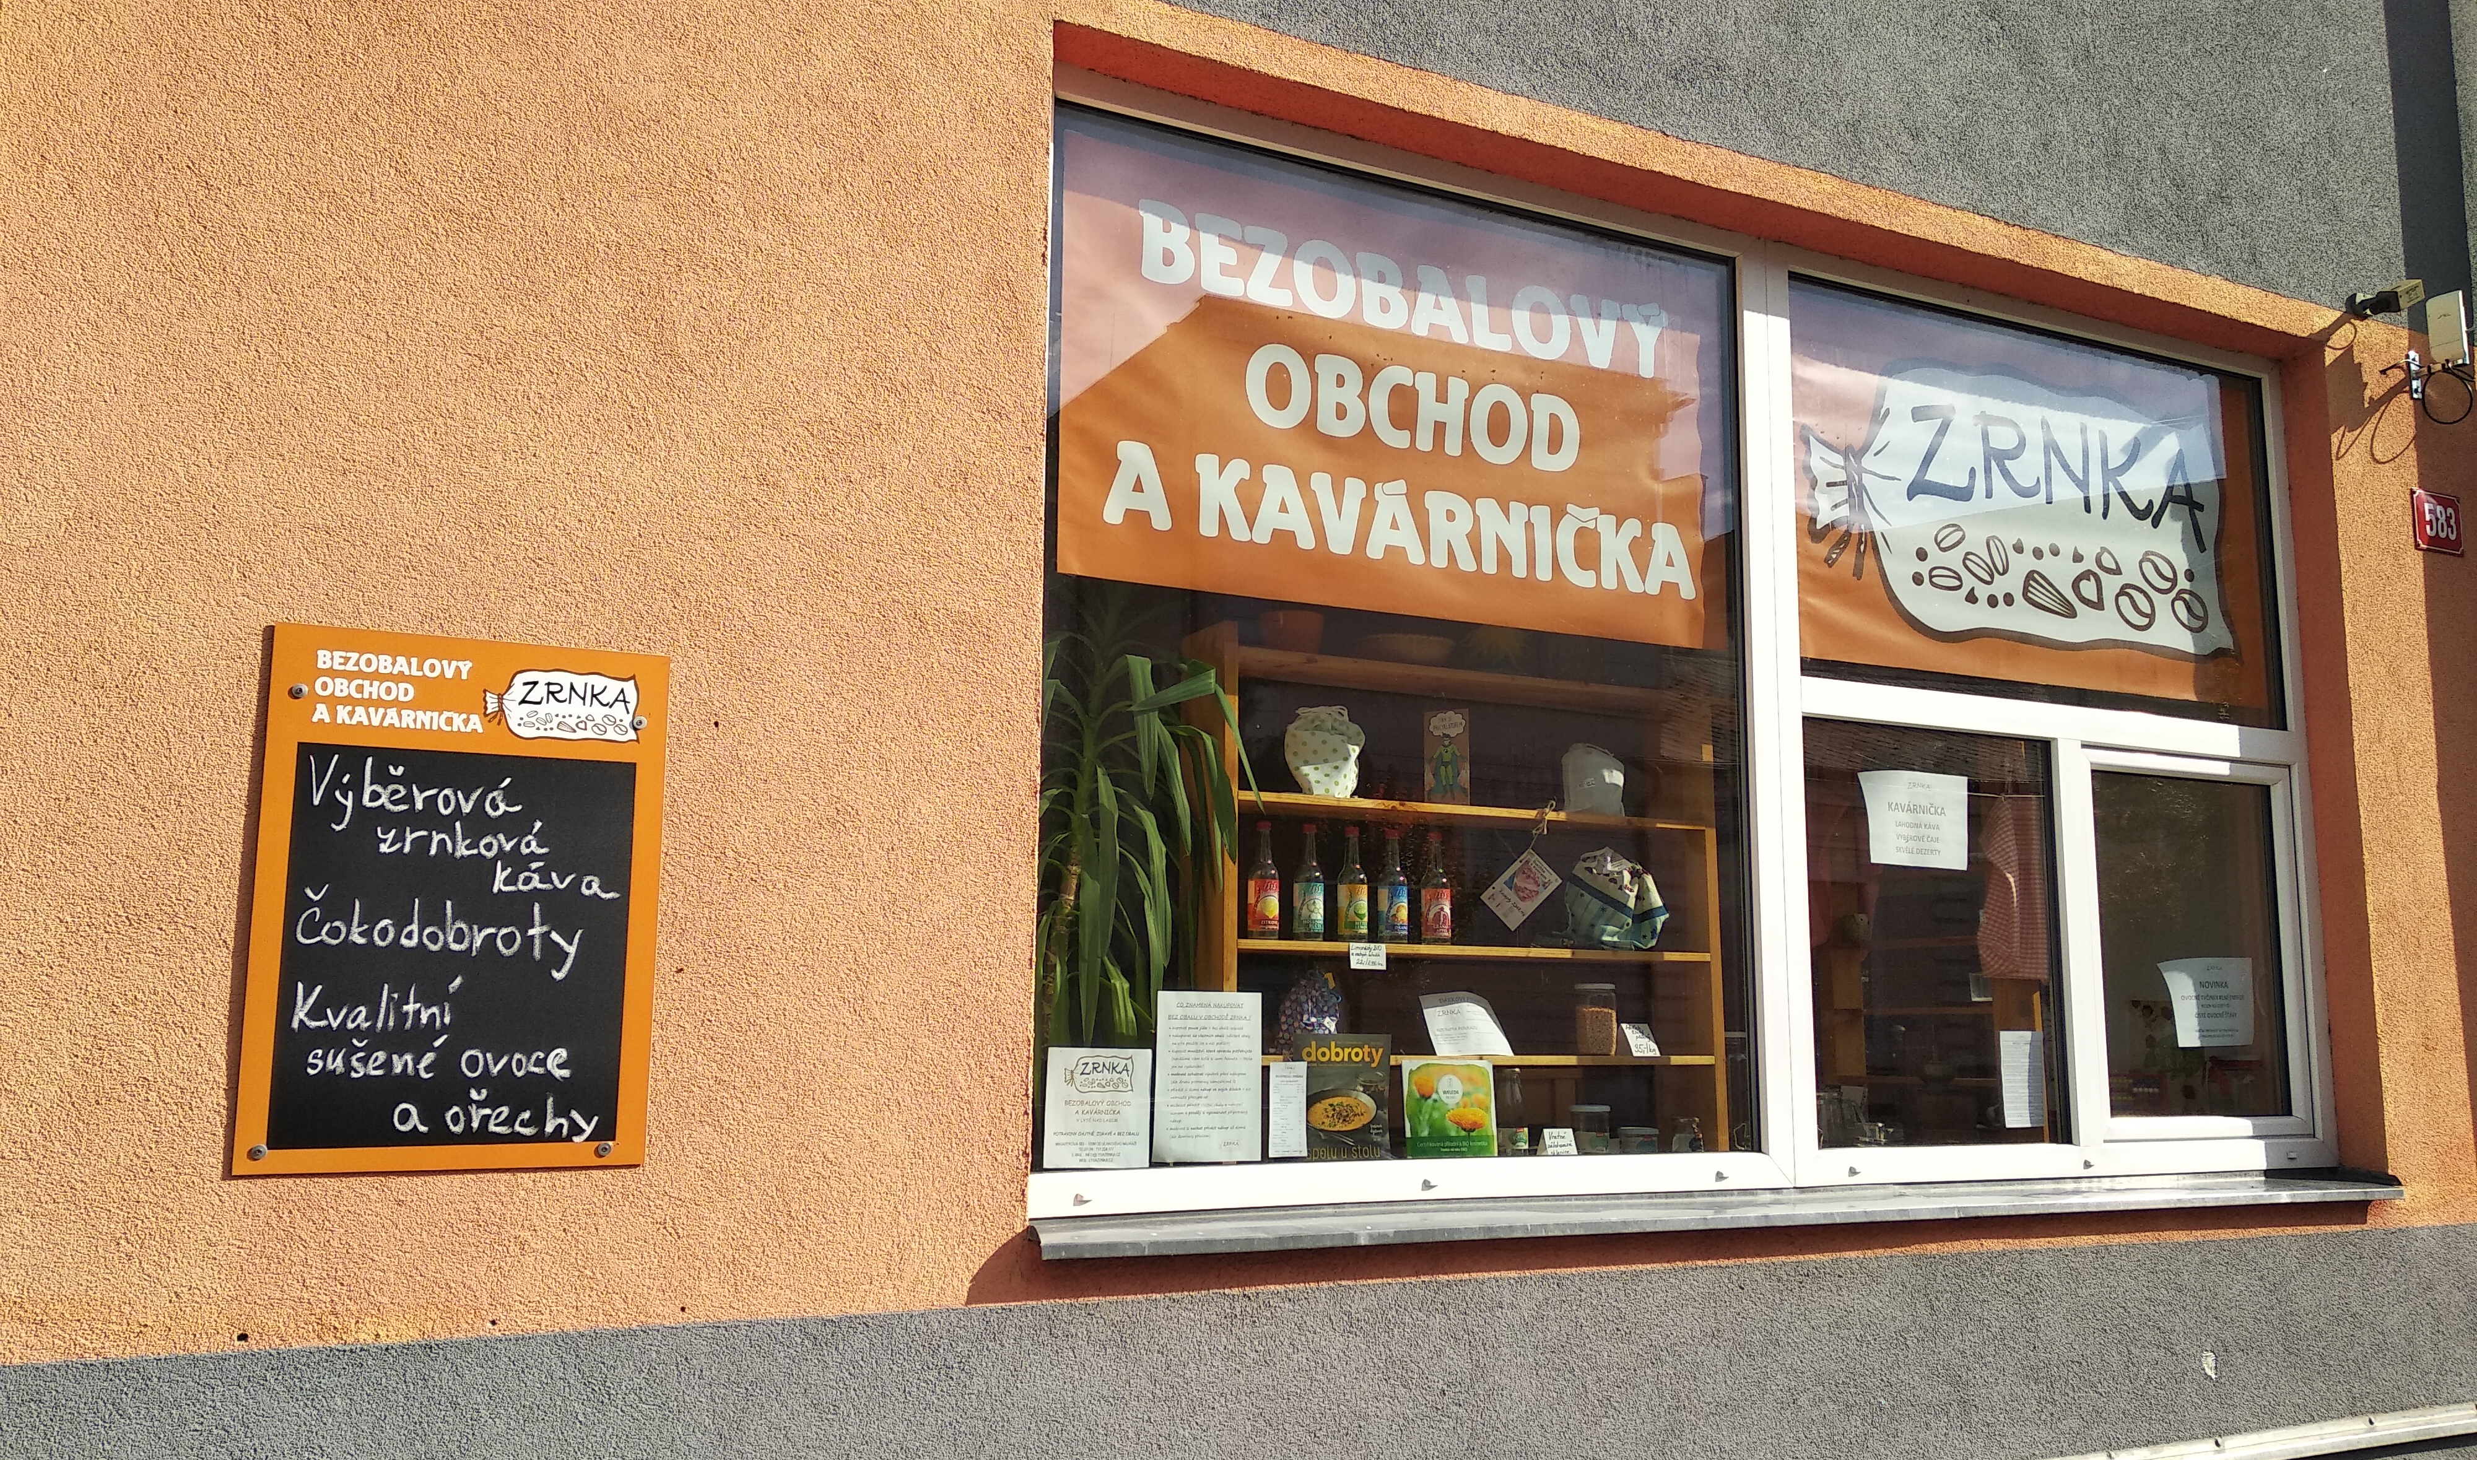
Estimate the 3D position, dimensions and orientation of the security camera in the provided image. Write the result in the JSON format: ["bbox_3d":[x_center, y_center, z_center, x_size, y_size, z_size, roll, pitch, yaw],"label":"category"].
[{"bbox_3d":[2.926,-1.098,4.734,0.070,0.070,0.180,3,-4,-12],"label":"security camera"}]

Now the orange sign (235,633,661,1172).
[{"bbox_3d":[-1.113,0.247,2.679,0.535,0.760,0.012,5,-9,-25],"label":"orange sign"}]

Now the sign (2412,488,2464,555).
[{"bbox_3d":[3.117,-0.535,4.834,0.198,0.155,0.014,5,-9,-25],"label":"sign"}]

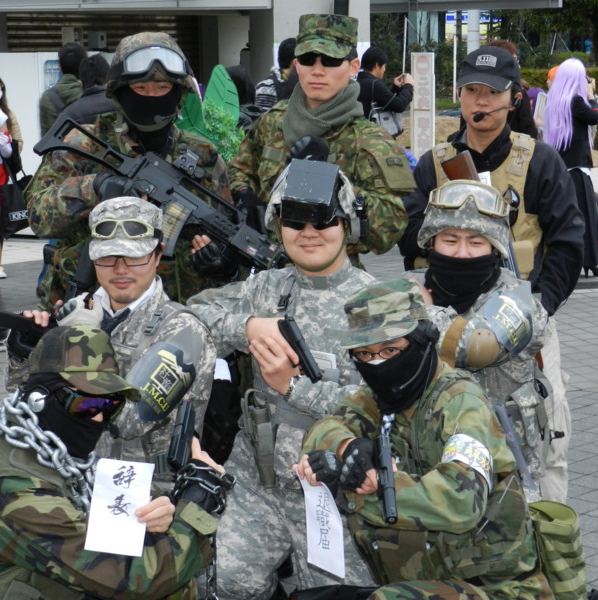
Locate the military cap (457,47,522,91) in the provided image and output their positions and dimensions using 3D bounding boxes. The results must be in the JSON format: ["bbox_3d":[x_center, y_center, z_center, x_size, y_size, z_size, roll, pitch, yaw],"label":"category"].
[{"bbox_3d":[0.548,-0.673,4.030,0.180,0.135,0.260,2,9,20],"label":"military cap"}]

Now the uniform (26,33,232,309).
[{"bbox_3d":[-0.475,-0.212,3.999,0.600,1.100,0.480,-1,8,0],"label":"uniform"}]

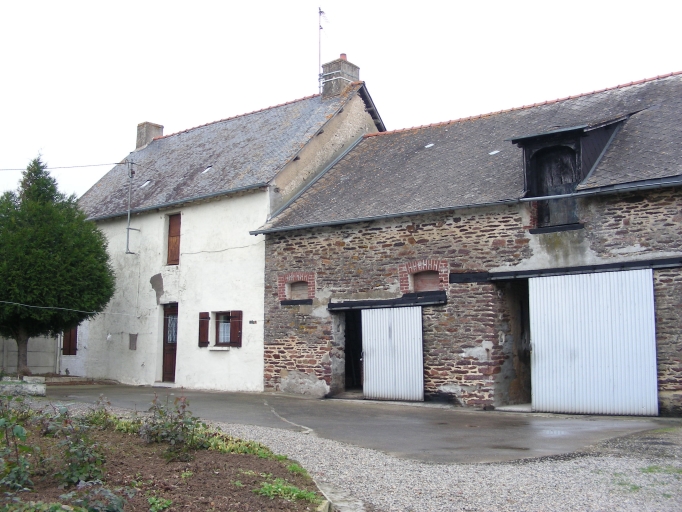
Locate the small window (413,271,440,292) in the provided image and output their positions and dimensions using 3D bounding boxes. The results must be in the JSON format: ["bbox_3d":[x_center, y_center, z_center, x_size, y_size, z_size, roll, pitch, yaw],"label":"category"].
[{"bbox_3d":[1.909,0.574,16.720,0.700,0.480,0.120,-5,-10,34],"label":"small window"}]

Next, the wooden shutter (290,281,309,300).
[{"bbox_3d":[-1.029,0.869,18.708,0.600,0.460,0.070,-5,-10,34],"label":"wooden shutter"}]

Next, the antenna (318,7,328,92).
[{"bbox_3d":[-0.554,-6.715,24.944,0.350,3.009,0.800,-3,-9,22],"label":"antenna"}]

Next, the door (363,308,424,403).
[{"bbox_3d":[1.156,2.187,16.692,1.530,2.020,0.060,-5,-10,34],"label":"door"}]

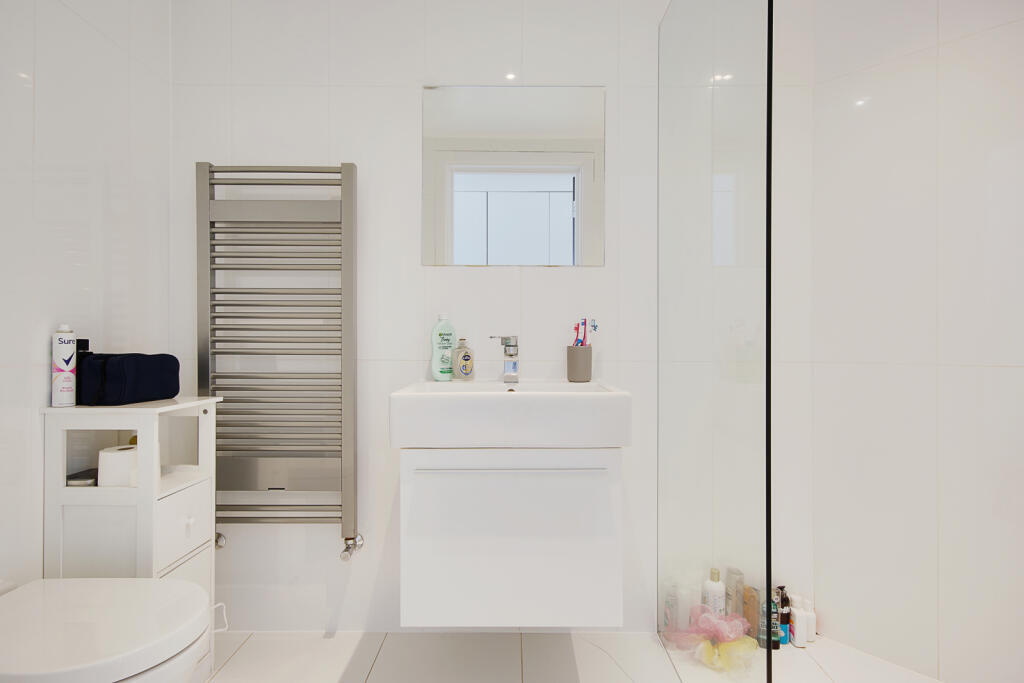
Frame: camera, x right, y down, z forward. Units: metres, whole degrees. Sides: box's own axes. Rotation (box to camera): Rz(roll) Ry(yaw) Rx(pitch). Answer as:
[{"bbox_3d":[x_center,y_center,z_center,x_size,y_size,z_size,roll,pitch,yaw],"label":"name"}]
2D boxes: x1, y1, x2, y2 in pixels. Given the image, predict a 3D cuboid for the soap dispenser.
[{"bbox_3d":[-0.153,0.060,1.705,0.071,0.134,0.044,0,0,-12],"label":"soap dispenser"}]

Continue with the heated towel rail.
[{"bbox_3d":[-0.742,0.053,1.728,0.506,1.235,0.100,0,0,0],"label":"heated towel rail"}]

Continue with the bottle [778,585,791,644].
[{"bbox_3d":[0.875,0.872,1.735,0.045,0.175,0.040,0,0,27],"label":"bottle"}]

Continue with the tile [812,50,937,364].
[{"bbox_3d":[1.103,-0.388,1.656,0.010,0.904,0.322,0,0,-39],"label":"tile"}]

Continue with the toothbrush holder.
[{"bbox_3d":[0.212,0.070,1.705,0.077,0.112,0.077,0,0,0],"label":"toothbrush holder"}]

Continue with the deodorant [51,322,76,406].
[{"bbox_3d":[-1.089,0.060,1.318,0.048,0.200,0.048,0,0,37],"label":"deodorant"}]

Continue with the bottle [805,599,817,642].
[{"bbox_3d":[0.960,0.897,1.742,0.046,0.128,0.036,0,0,37],"label":"bottle"}]

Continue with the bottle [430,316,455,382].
[{"bbox_3d":[-0.219,0.021,1.725,0.076,0.212,0.046,0,0,-5],"label":"bottle"}]

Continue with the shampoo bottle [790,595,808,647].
[{"bbox_3d":[0.913,0.884,1.720,0.040,0.155,0.052,0,0,-37],"label":"shampoo bottle"}]

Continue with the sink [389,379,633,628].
[{"bbox_3d":[-0.001,0.423,1.562,0.602,0.592,0.436,0,0,0],"label":"sink"}]

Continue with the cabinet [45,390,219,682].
[{"bbox_3d":[-0.973,0.559,1.415,0.292,0.800,0.262,0,0,0],"label":"cabinet"}]

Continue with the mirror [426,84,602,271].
[{"bbox_3d":[0.005,-0.539,1.770,0.598,0.592,0.015,0,0,0],"label":"mirror"}]

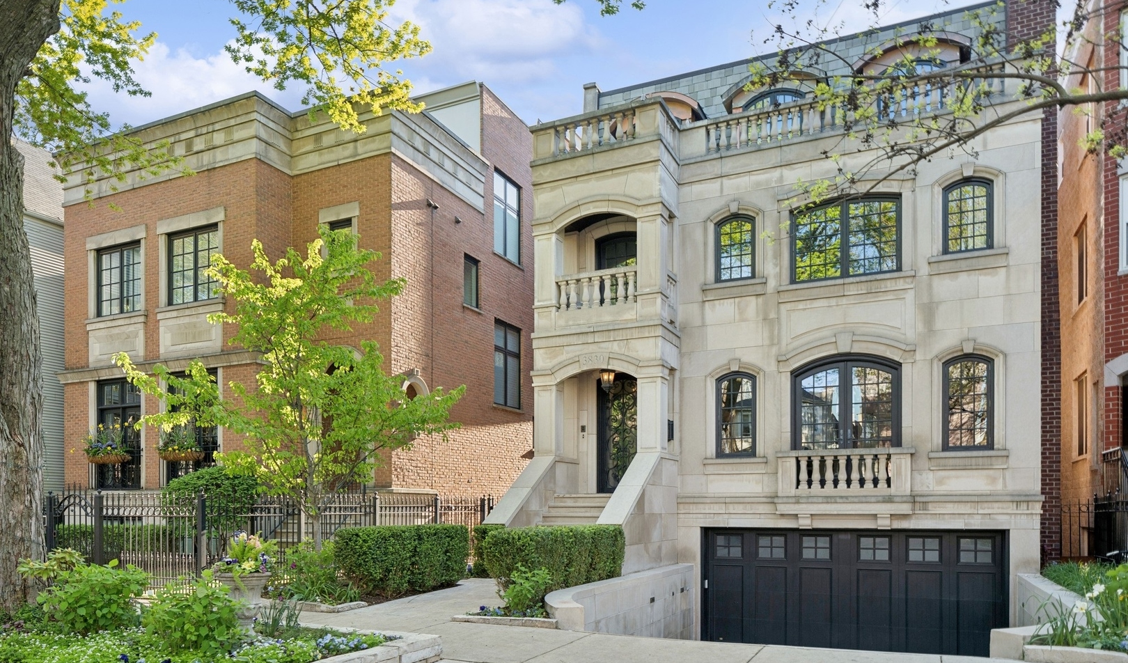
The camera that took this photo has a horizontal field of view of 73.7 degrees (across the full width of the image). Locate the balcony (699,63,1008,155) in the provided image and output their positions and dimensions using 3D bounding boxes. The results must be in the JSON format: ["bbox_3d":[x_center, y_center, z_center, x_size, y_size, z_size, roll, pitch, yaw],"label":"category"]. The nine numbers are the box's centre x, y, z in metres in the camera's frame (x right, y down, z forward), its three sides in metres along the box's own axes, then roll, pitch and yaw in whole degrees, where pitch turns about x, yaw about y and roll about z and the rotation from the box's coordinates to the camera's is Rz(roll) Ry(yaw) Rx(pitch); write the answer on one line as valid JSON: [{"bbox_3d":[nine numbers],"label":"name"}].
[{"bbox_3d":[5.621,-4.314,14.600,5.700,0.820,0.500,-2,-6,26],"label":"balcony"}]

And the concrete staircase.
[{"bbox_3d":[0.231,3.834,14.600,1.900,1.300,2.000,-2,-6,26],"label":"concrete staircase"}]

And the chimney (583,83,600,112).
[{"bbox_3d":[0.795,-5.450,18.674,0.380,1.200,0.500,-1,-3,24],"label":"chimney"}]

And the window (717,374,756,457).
[{"bbox_3d":[3.560,1.726,15.500,0.820,1.720,0.160,-2,-6,26],"label":"window"}]

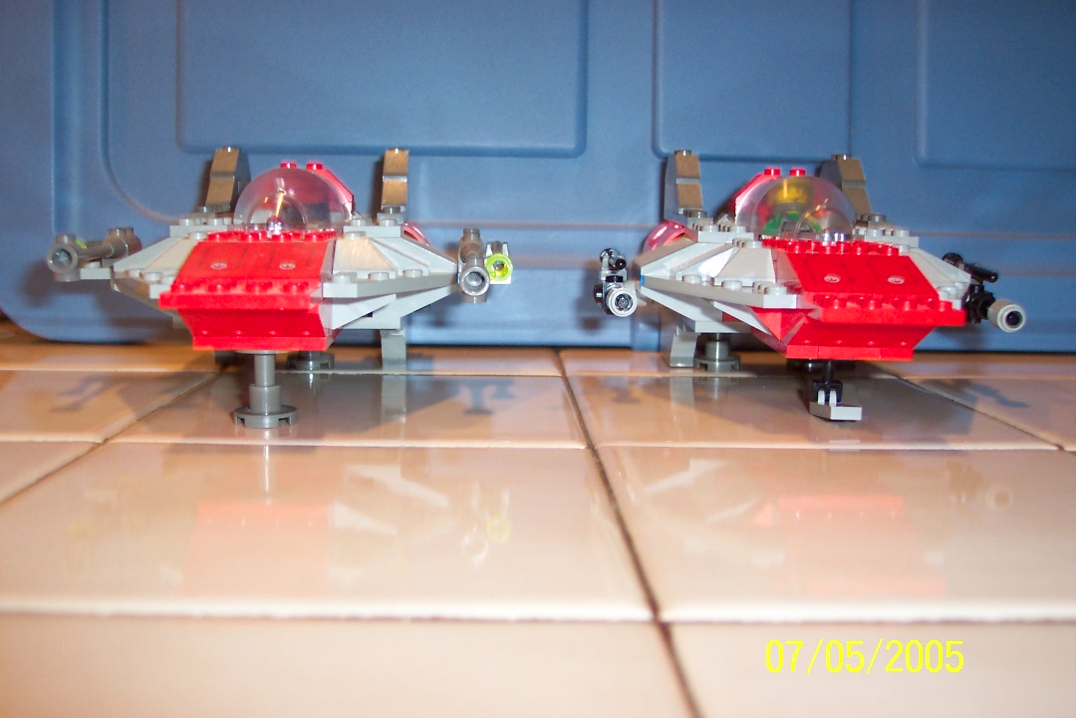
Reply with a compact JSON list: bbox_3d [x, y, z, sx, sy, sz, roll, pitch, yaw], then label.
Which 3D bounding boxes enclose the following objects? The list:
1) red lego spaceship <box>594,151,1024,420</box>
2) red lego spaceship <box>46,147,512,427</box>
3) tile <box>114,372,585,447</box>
[{"bbox_3d":[0.073,-0.026,0.334,0.114,0.075,0.181,1,8,0],"label":"red lego spaceship"},{"bbox_3d":[-0.069,-0.026,0.325,0.123,0.074,0.181,0,8,-6],"label":"red lego spaceship"},{"bbox_3d":[-0.045,0.016,0.317,0.108,0.008,0.108,1,8,-2],"label":"tile"}]

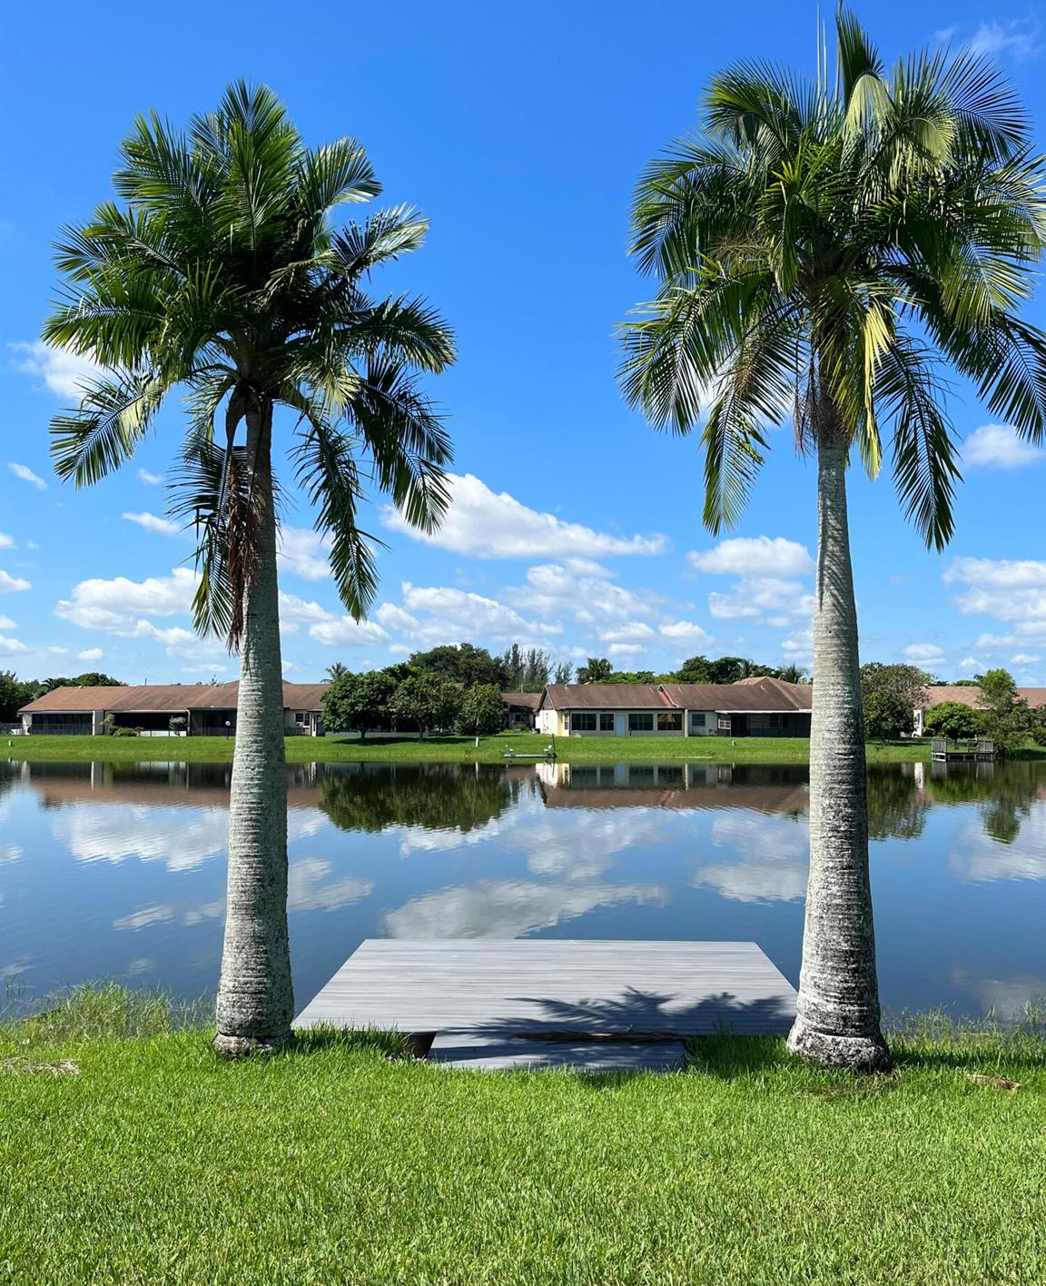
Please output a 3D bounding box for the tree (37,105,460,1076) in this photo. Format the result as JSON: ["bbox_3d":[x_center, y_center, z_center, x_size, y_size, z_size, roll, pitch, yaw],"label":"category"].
[{"bbox_3d":[-2.397,-0.831,9.181,3.600,8.500,3.500,0,-4,0],"label":"tree"}]

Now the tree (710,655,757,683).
[{"bbox_3d":[33.012,7.614,164.872,7.500,11.300,7.500,0,-4,0],"label":"tree"}]

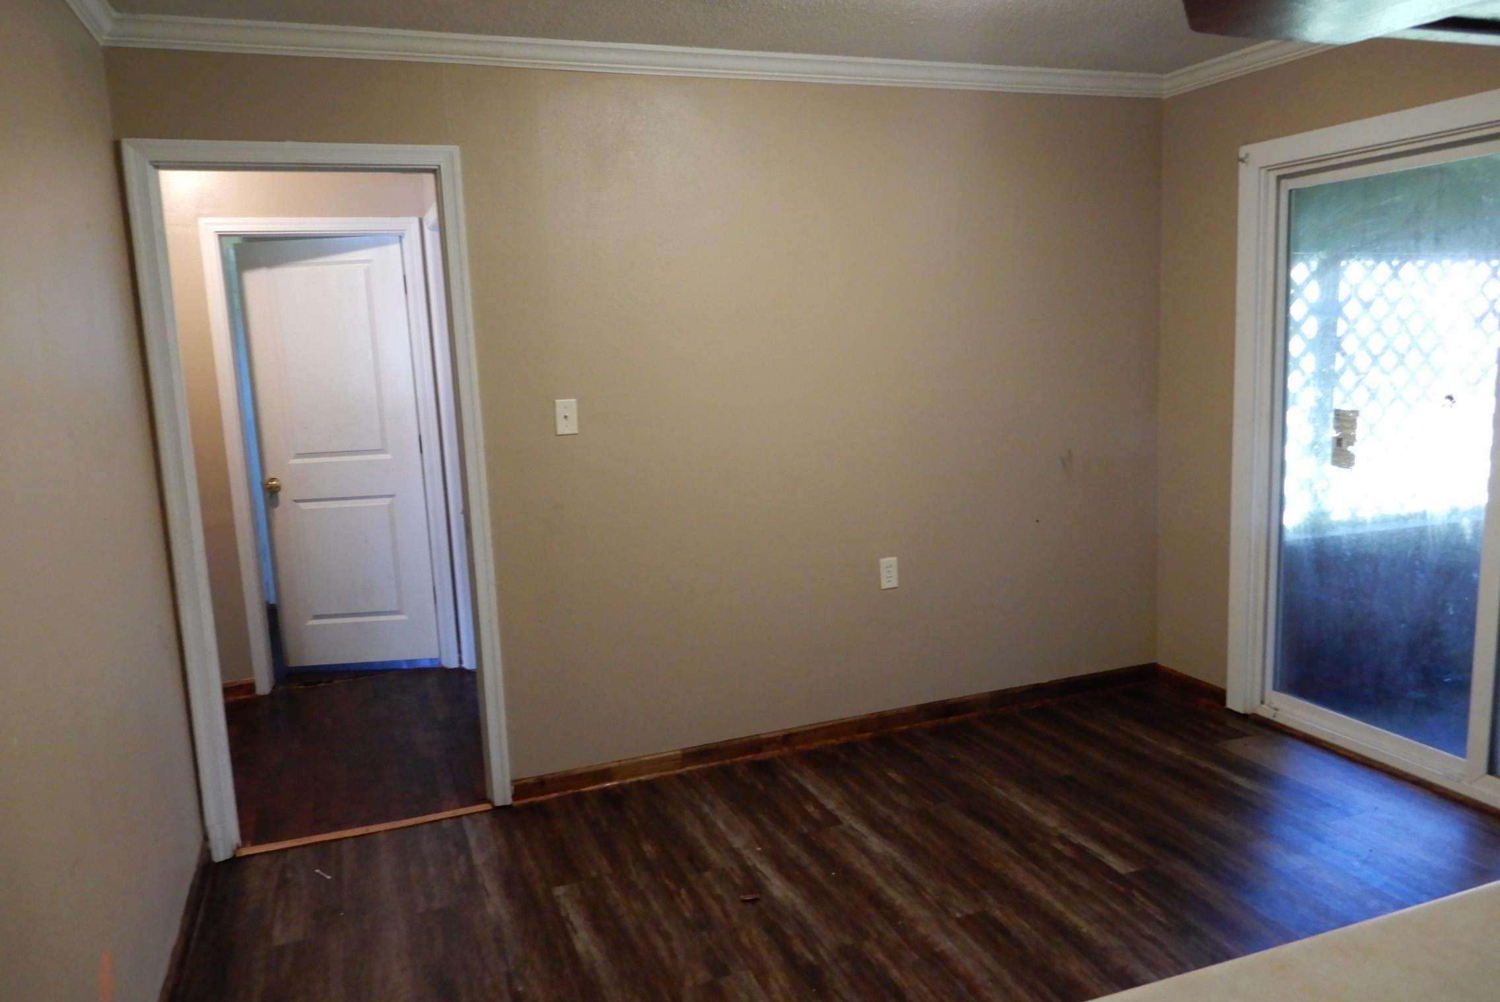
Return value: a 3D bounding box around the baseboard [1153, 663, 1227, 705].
[{"bbox_3d":[1.776,0.741,4.215,0.020,0.080,0.380,-6,9,-20],"label":"baseboard"}]

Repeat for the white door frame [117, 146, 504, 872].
[{"bbox_3d":[-1.270,0.006,3.202,0.885,2.105,0.130,-6,9,-20],"label":"white door frame"}]

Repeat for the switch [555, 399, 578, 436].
[{"bbox_3d":[-0.592,-0.271,3.367,0.070,0.115,0.015,-6,9,-20],"label":"switch"}]

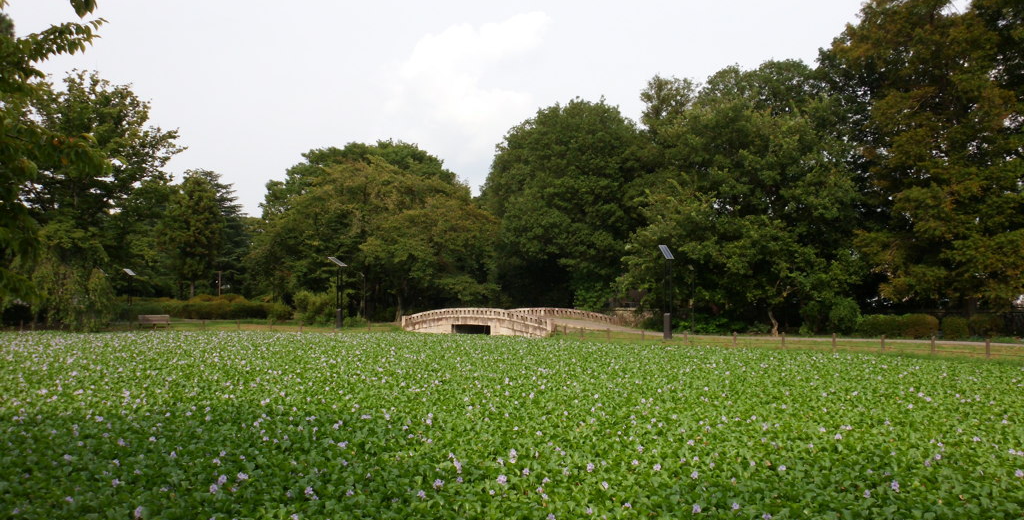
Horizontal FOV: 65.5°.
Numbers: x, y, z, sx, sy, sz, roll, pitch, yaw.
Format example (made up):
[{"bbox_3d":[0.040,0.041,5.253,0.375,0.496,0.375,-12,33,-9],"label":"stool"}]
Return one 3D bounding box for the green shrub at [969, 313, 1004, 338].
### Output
[{"bbox_3d":[20.861,2.891,35.000,1.400,1.050,1.150,-2,-3,32],"label":"green shrub"}]

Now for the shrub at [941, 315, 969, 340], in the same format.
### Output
[{"bbox_3d":[19.010,2.889,34.200,1.050,1.050,1.000,-2,-3,32],"label":"shrub"}]

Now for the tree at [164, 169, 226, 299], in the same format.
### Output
[{"bbox_3d":[-29.513,-1.580,74.000,5.700,13.400,5.700,0,-3,0],"label":"tree"}]

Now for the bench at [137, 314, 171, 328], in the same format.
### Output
[{"bbox_3d":[-20.118,3.506,44.800,1.650,0.800,0.600,0,-3,-7],"label":"bench"}]

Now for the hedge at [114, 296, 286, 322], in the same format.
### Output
[{"bbox_3d":[-23.175,3.599,60.000,12.500,1.800,3.000,0,-3,-3],"label":"hedge"}]

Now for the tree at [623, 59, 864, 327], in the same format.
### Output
[{"bbox_3d":[11.050,-2.974,38.500,11.000,13.200,10.000,-1,-3,18],"label":"tree"}]

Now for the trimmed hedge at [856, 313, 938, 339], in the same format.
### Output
[{"bbox_3d":[17.094,2.938,35.300,3.100,1.100,1.300,-2,-3,32],"label":"trimmed hedge"}]

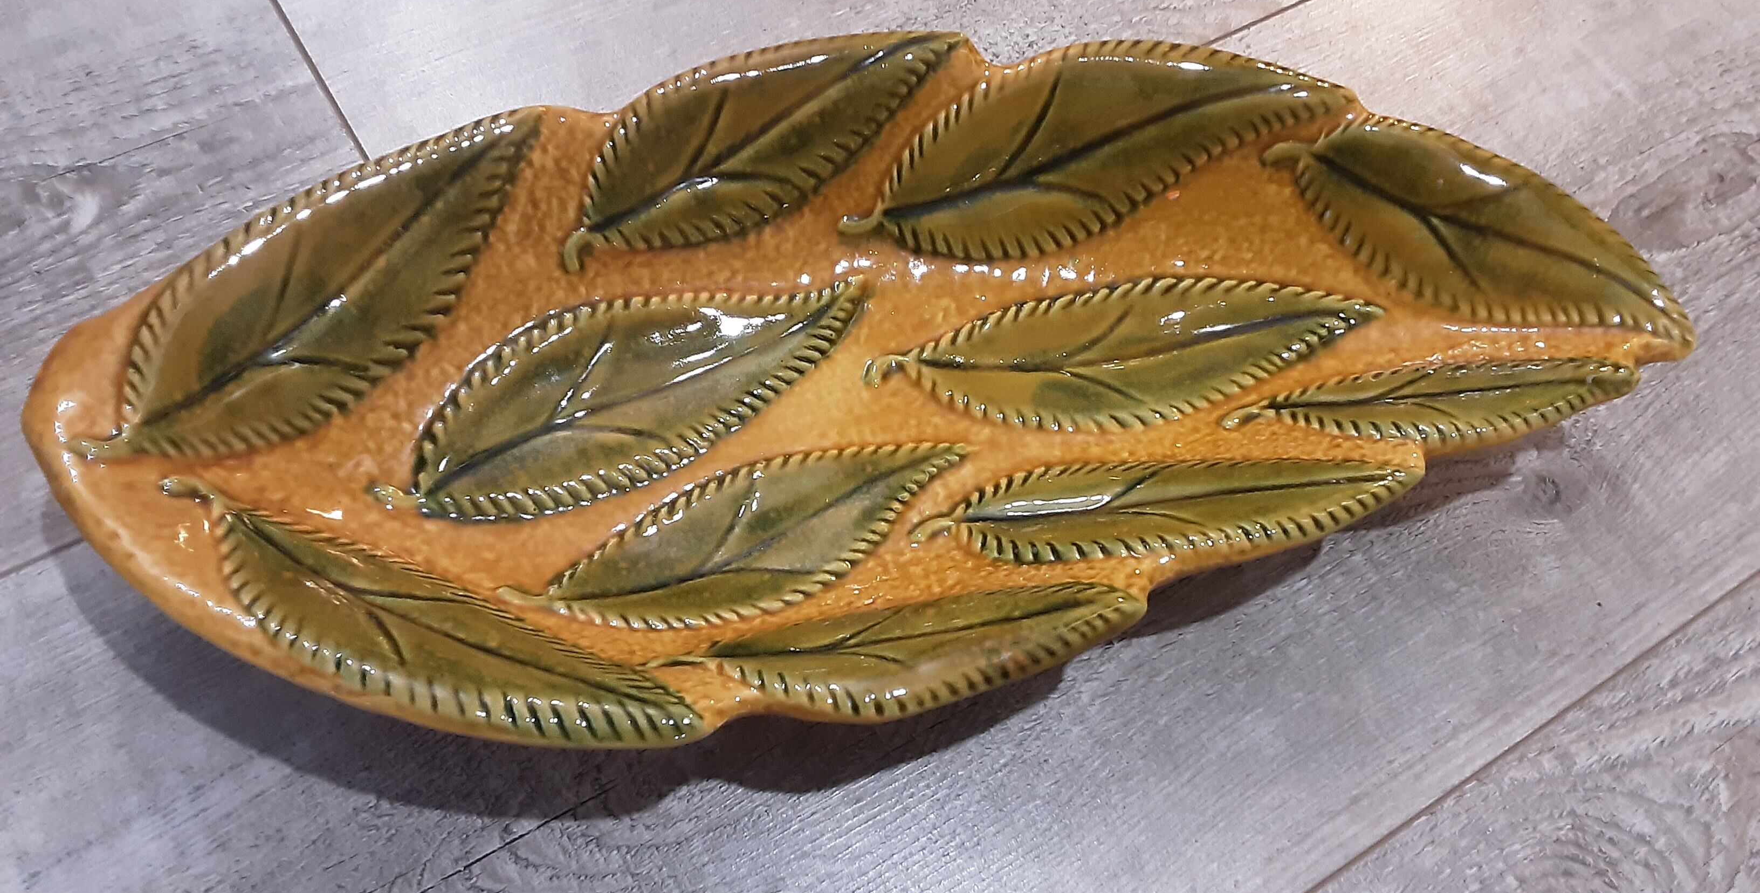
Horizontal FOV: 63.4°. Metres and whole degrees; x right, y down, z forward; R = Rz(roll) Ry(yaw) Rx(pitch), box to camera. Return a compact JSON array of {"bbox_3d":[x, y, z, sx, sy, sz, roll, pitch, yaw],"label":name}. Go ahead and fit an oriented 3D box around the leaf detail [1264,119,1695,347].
[{"bbox_3d":[0.147,-0.053,0.351,0.107,0.013,0.046,33,76,14],"label":"leaf detail"}]

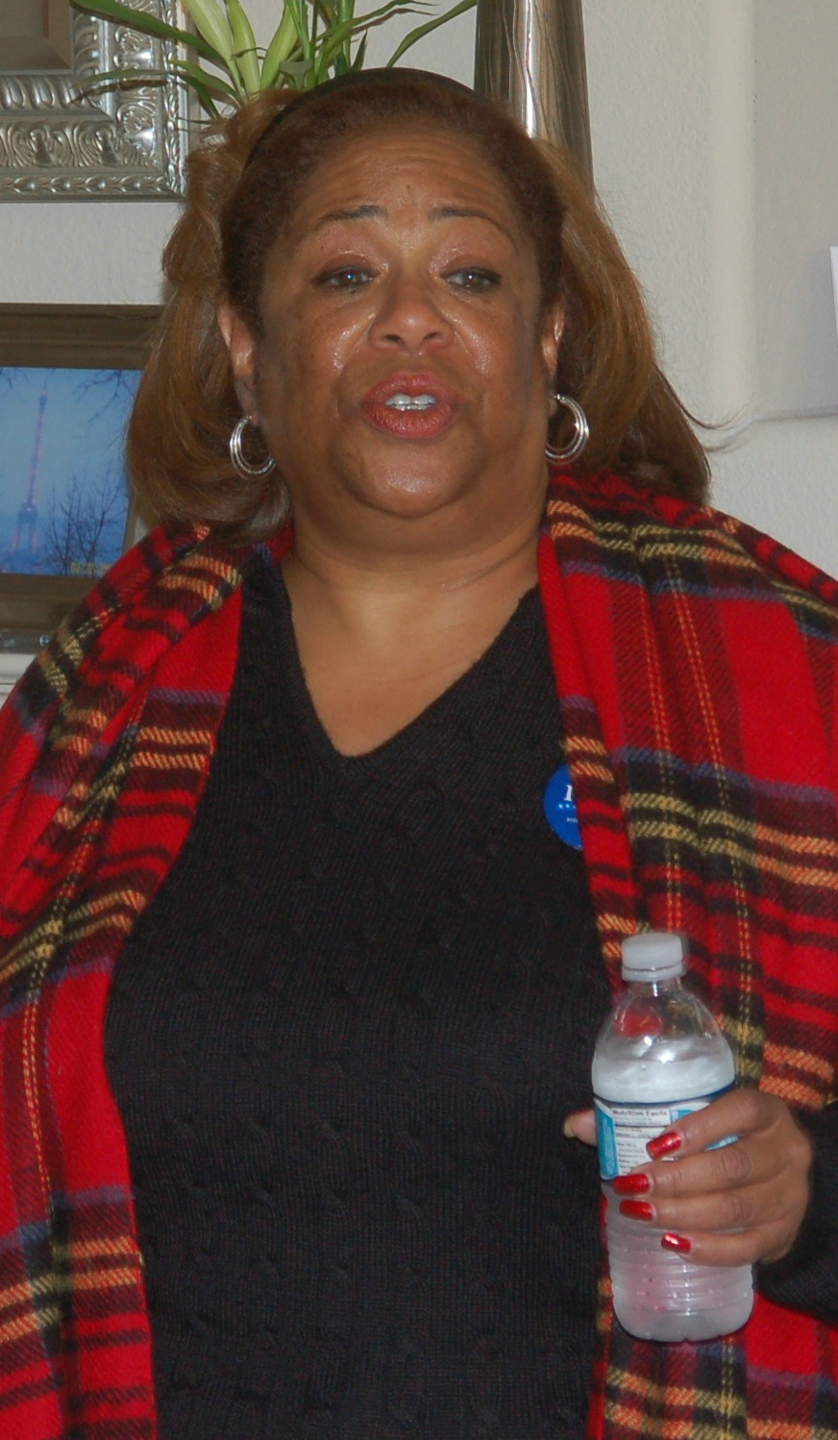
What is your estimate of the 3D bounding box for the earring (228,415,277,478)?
[{"bbox_3d":[-0.084,-0.138,3.560,0.033,0.033,0.007,-3,5,-35],"label":"earring"}]

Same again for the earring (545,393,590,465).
[{"bbox_3d":[0.072,-0.147,3.550,0.035,0.035,0.007,3,5,30],"label":"earring"}]

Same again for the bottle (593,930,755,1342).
[{"bbox_3d":[0.120,0.200,3.360,0.067,0.193,0.067,-5,9,0],"label":"bottle"}]

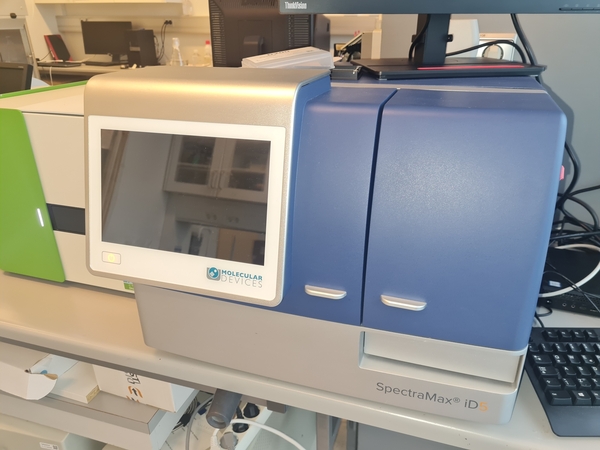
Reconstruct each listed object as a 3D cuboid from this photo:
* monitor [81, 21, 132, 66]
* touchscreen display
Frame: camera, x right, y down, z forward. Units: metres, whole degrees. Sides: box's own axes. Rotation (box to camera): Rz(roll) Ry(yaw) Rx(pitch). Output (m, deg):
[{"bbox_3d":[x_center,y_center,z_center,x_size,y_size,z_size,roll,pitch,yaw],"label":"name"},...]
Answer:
[{"bbox_3d":[-1.905,-1.808,4.513,0.535,0.420,0.190,4,23,8],"label":"monitor"},{"bbox_3d":[-0.136,-0.036,0.530,0.217,0.136,0.020,7,11,16],"label":"touchscreen display"}]

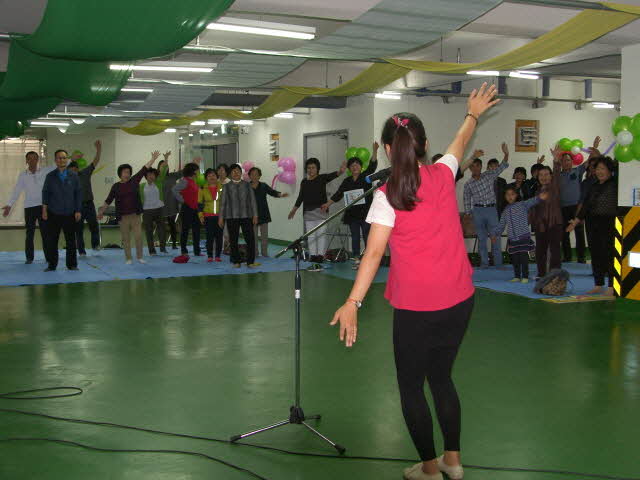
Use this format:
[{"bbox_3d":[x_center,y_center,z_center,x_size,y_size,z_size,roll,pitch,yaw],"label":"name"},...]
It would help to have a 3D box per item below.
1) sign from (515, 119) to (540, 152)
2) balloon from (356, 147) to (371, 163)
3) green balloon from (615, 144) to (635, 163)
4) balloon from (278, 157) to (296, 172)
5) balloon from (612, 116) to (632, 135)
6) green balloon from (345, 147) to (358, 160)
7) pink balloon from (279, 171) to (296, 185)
[{"bbox_3d":[3.785,-1.898,15.200,0.500,0.590,0.050,-2,5,-24],"label":"sign"},{"bbox_3d":[0.753,-1.488,14.400,0.235,0.250,0.235,0,4,3],"label":"balloon"},{"bbox_3d":[3.257,-0.931,8.900,0.210,0.205,0.210,2,5,20],"label":"green balloon"},{"bbox_3d":[-0.648,-1.510,16.600,0.320,0.280,0.290,0,4,-2],"label":"balloon"},{"bbox_3d":[3.239,-1.216,8.900,0.210,0.205,0.210,2,4,20],"label":"balloon"},{"bbox_3d":[0.545,-1.497,14.400,0.235,0.250,0.235,0,4,2],"label":"green balloon"},{"bbox_3d":[-0.648,-1.247,16.600,0.320,0.260,0.290,0,4,-2],"label":"pink balloon"}]

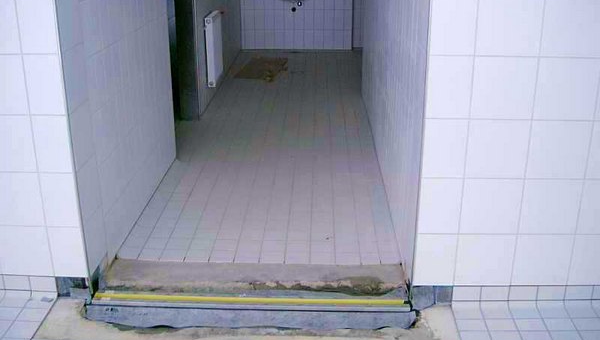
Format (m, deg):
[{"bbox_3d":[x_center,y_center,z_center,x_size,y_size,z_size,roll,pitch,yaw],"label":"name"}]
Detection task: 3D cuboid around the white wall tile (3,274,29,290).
[{"bbox_3d":[-1.220,0.487,2.769,0.116,0.073,0.010,1,21,2],"label":"white wall tile"}]

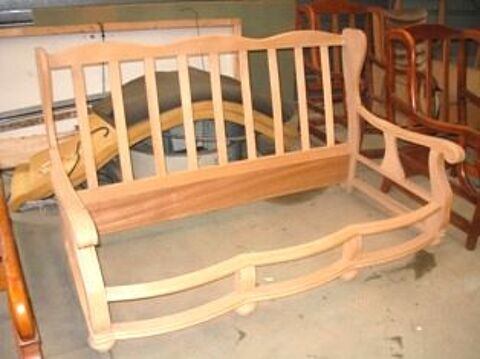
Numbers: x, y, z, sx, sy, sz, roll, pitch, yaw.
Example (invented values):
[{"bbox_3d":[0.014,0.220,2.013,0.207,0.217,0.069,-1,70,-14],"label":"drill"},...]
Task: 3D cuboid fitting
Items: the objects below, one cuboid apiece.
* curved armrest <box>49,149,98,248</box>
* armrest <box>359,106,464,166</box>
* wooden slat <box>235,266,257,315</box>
[{"bbox_3d":[-0.670,0.049,2.067,0.082,0.111,0.741,-11,28,-25],"label":"curved armrest"},{"bbox_3d":[0.885,-0.253,2.796,0.082,0.111,0.741,-11,28,-25],"label":"armrest"},{"bbox_3d":[0.024,0.448,2.187,0.079,0.234,0.065,-11,28,-25],"label":"wooden slat"}]

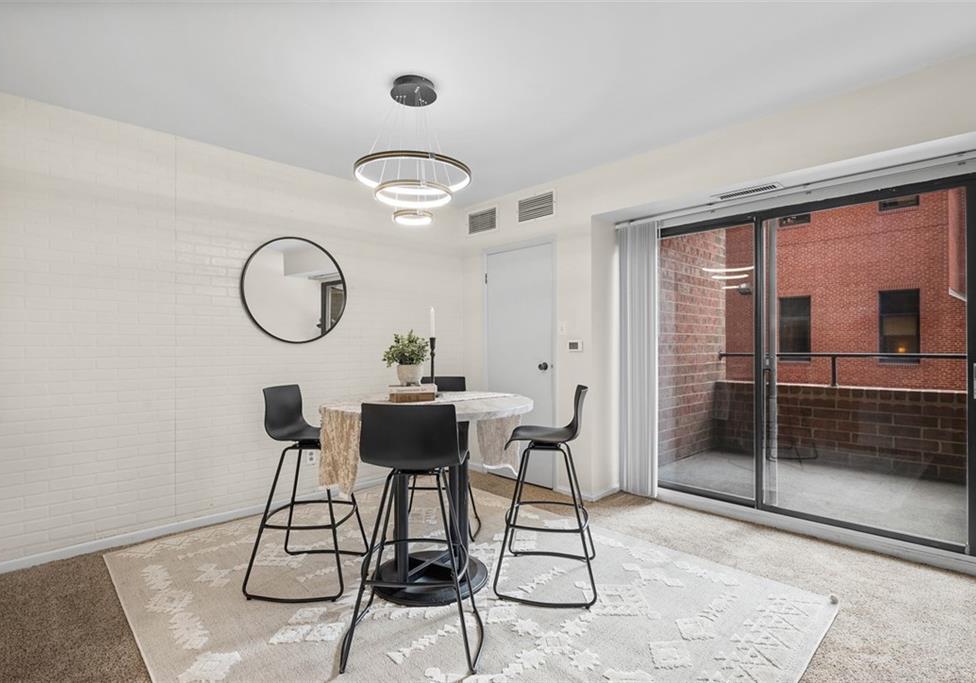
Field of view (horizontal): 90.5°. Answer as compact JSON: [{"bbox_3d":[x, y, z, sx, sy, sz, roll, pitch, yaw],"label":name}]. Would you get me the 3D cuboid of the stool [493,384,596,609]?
[{"bbox_3d":[0.311,0.726,2.486,0.480,0.988,0.535,0,0,9],"label":"stool"}]

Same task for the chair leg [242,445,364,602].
[{"bbox_3d":[-0.920,0.866,2.519,0.480,0.707,0.535,0,0,1],"label":"chair leg"}]

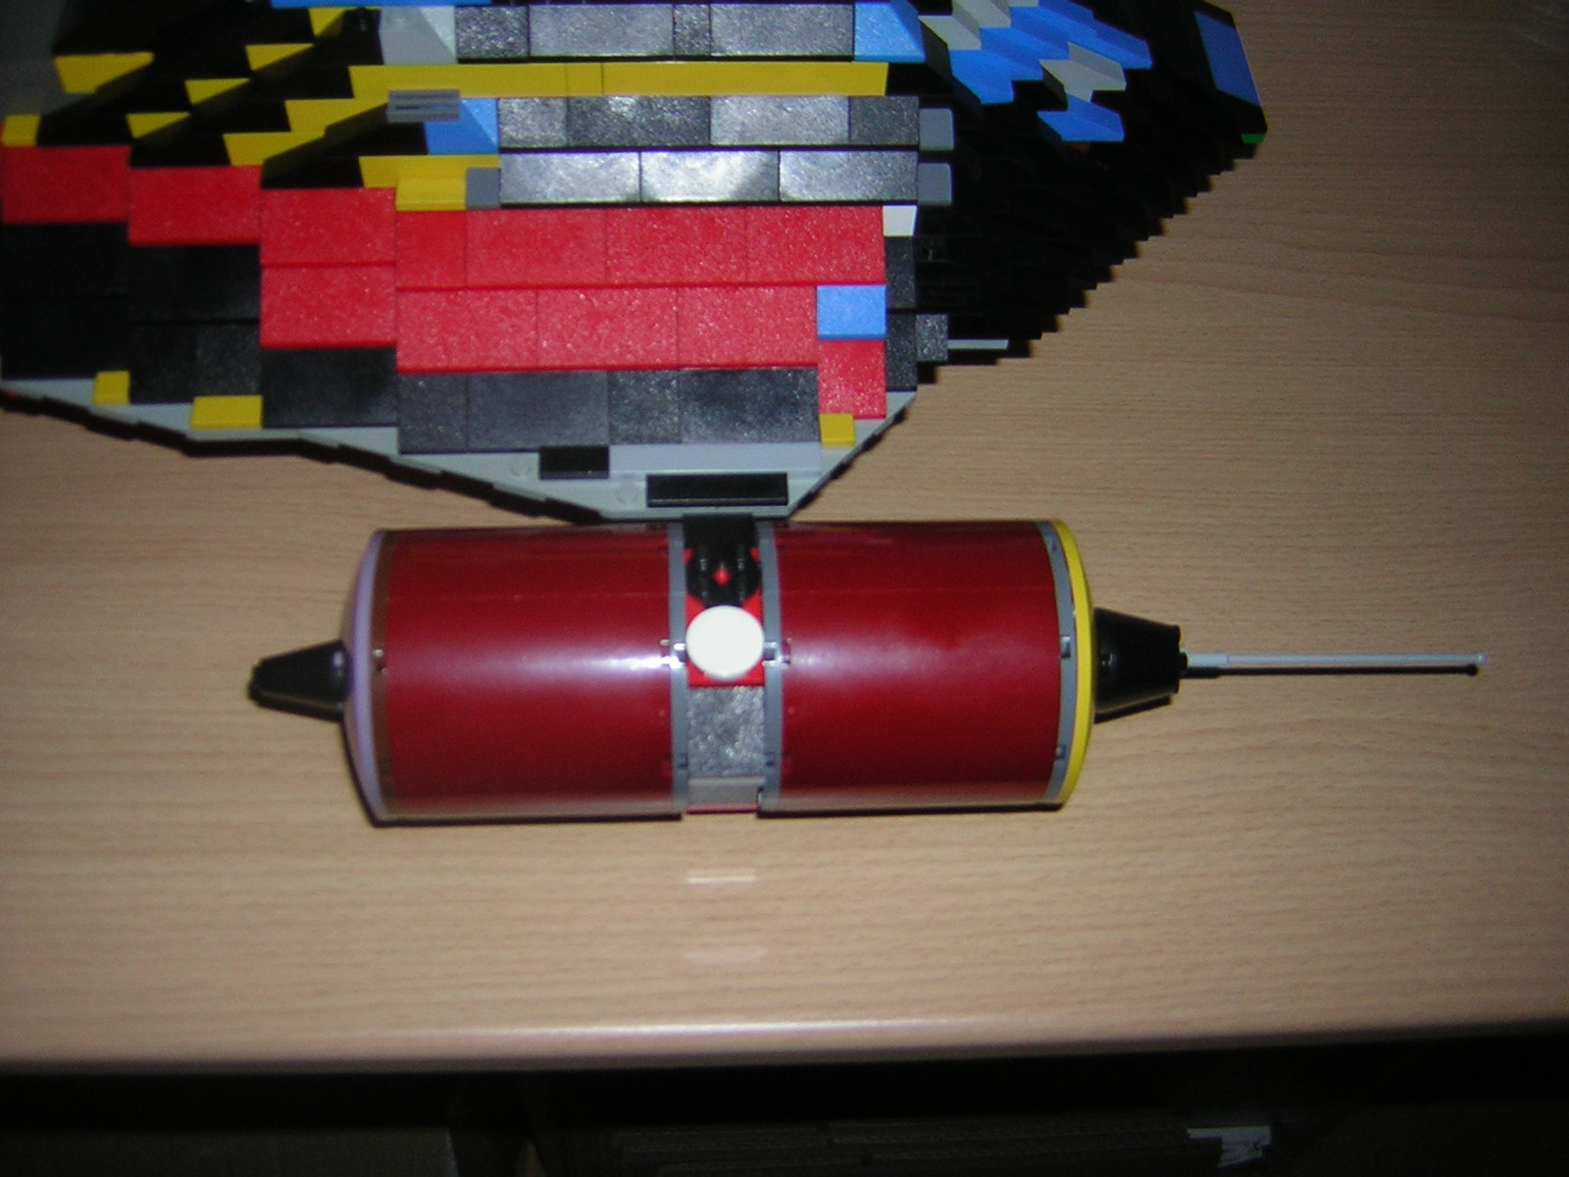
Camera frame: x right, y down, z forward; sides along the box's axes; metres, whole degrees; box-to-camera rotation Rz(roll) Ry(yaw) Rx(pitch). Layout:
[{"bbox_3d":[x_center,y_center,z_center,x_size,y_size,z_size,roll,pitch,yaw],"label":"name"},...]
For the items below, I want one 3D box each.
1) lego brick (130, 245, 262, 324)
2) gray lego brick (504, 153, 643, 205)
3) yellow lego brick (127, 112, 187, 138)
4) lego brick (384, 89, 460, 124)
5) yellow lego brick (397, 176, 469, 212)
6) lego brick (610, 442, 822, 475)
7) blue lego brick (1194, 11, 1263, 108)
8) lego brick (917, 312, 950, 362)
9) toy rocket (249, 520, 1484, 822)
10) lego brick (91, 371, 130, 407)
[{"bbox_3d":[-0.134,-0.073,0.376,0.032,0.010,0.024,-1,58,-4],"label":"lego brick"},{"bbox_3d":[-0.049,-0.096,0.373,0.032,0.010,0.016,-1,58,-3],"label":"gray lego brick"},{"bbox_3d":[-0.142,-0.109,0.377,0.017,0.010,0.008,-1,58,-4],"label":"yellow lego brick"},{"bbox_3d":[-0.079,-0.106,0.358,0.016,0.003,0.008,-1,60,-4],"label":"lego brick"},{"bbox_3d":[-0.080,-0.090,0.370,0.016,0.003,0.008,-1,58,-4],"label":"yellow lego brick"},{"bbox_3d":[-0.016,-0.029,0.371,0.048,0.003,0.008,-1,60,-4],"label":"lego brick"},{"bbox_3d":[0.113,-0.143,0.435,0.022,0.010,0.032,-1,57,-2],"label":"blue lego brick"},{"bbox_3d":[0.034,-0.063,0.390,0.008,0.010,0.016,-1,58,-3],"label":"lego brick"},{"bbox_3d":[0.020,0.018,0.367,0.278,0.066,0.065,0,58,-2],"label":"toy rocket"},{"bbox_3d":[-0.154,-0.046,0.375,0.008,0.003,0.008,-1,58,-3],"label":"lego brick"}]

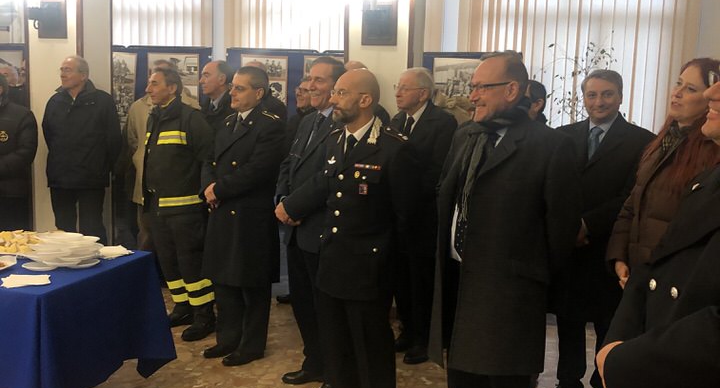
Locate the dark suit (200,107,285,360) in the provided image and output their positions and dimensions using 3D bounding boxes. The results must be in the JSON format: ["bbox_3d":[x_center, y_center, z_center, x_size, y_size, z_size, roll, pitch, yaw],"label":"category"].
[{"bbox_3d":[-0.723,0.226,4.659,0.350,1.500,0.520,-4,10,-39],"label":"dark suit"}]

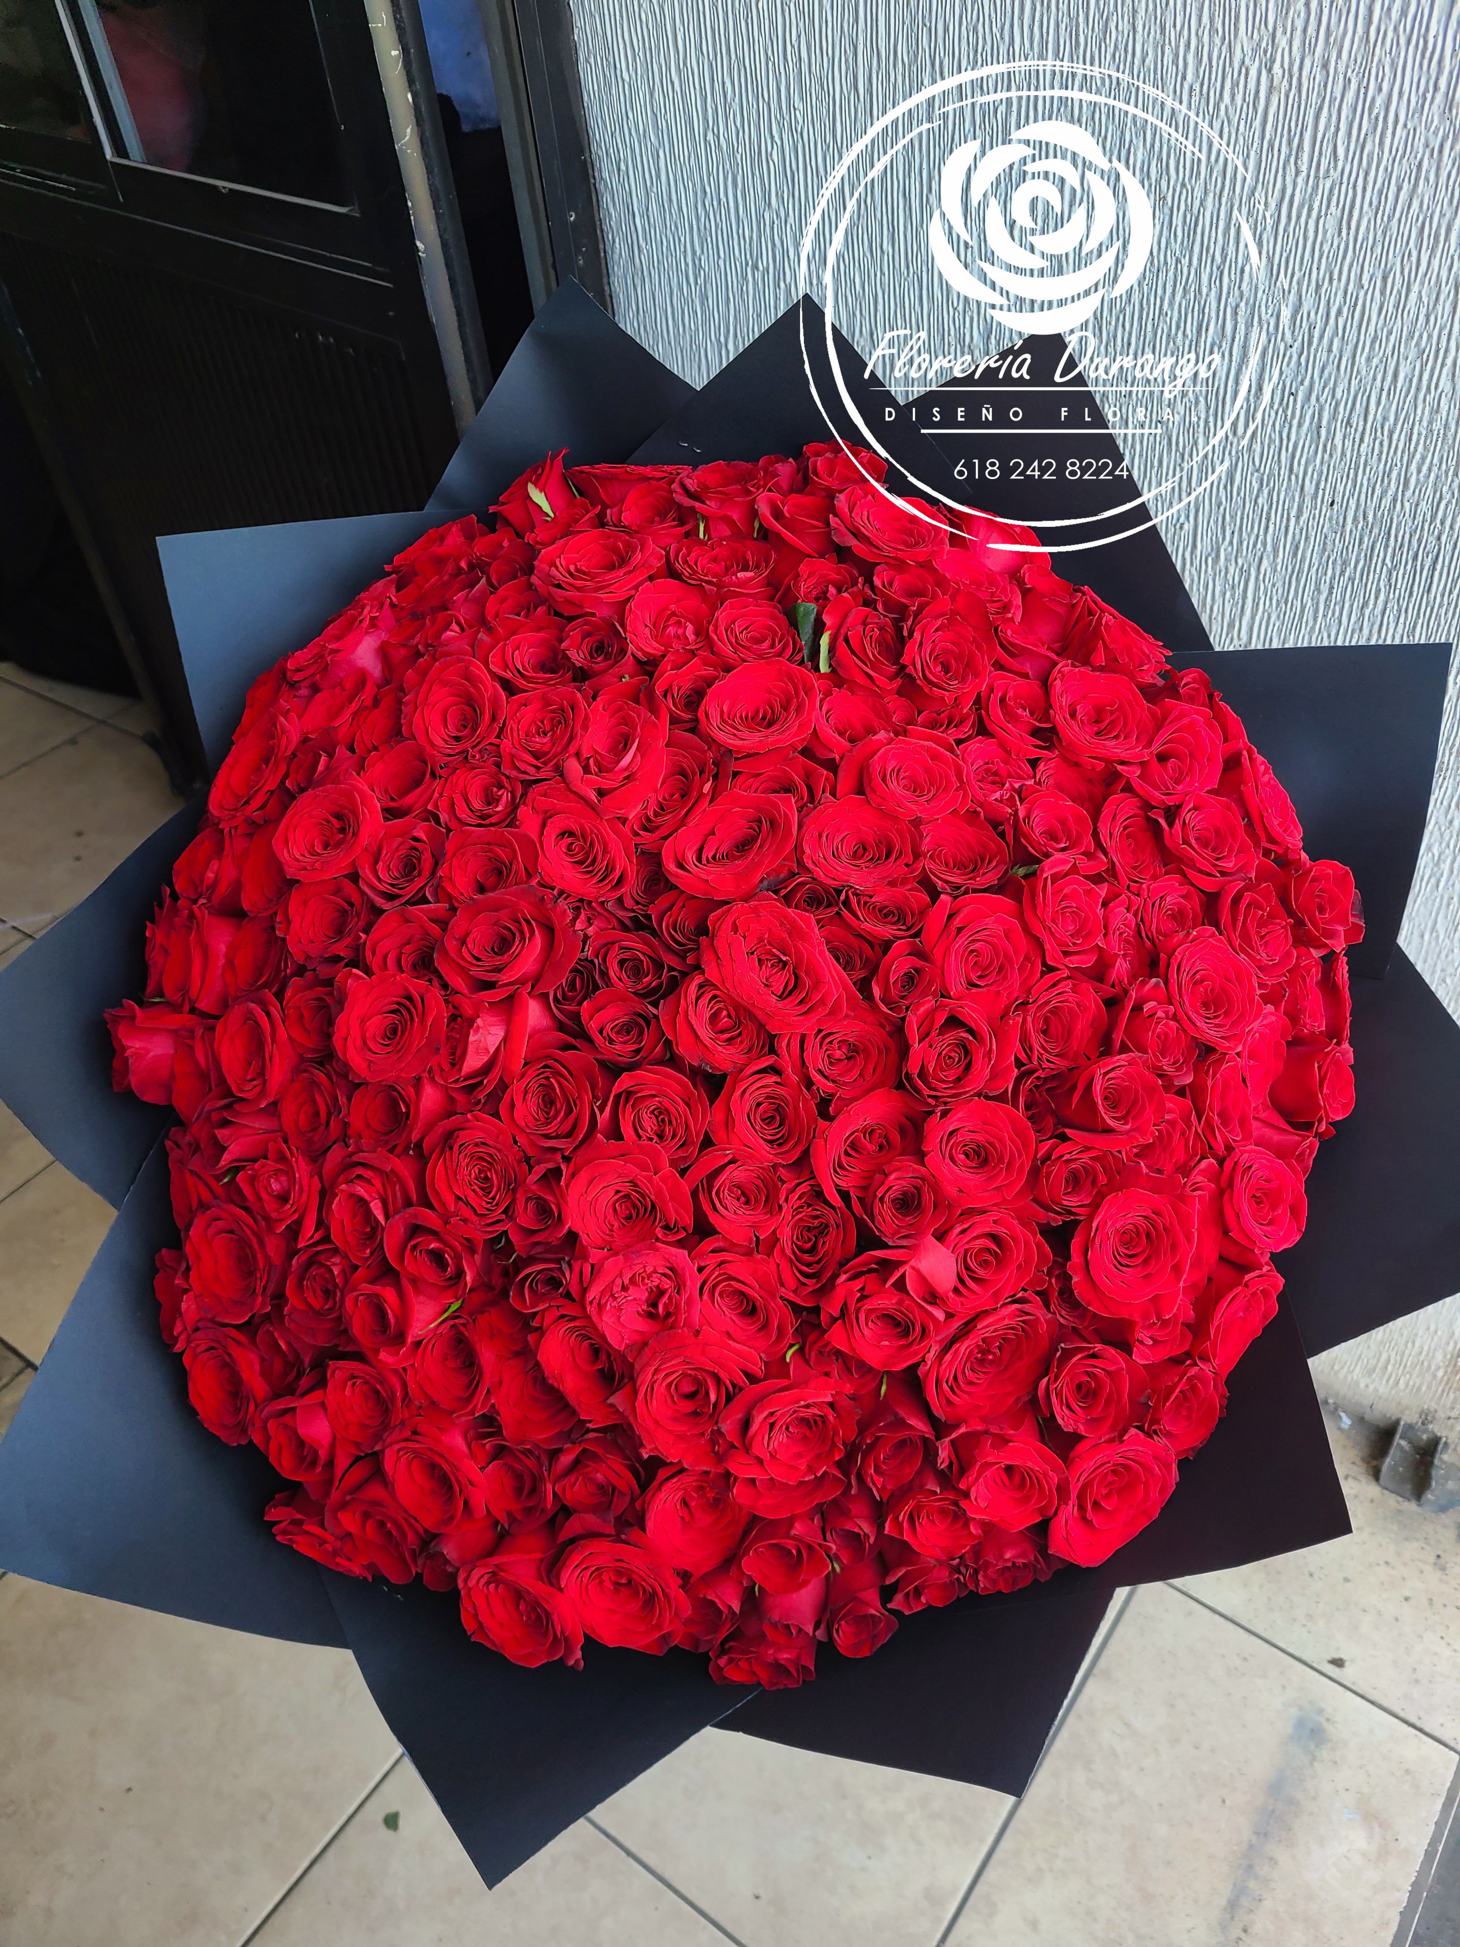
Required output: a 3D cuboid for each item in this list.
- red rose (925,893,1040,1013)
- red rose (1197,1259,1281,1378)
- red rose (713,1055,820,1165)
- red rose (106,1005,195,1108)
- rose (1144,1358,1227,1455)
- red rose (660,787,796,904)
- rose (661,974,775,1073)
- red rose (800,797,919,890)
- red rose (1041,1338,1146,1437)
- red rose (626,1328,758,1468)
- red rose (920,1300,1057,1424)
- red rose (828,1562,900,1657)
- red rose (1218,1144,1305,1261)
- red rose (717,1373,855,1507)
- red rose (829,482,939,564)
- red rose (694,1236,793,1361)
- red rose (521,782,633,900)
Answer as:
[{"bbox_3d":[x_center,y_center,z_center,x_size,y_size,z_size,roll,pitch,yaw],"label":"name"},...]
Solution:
[{"bbox_3d":[0.146,-0.012,0.851,0.069,0.051,0.069,5,72,-14],"label":"red rose"},{"bbox_3d":[0.267,0.185,0.779,0.062,0.062,0.046,0,6,-23],"label":"red rose"},{"bbox_3d":[0.020,0.079,0.820,0.059,0.046,0.059,0,77,1],"label":"red rose"},{"bbox_3d":[-0.379,0.053,0.960,0.059,0.066,0.066,15,45,9],"label":"red rose"},{"bbox_3d":[0.242,0.230,0.776,0.052,0.052,0.042,0,12,-22],"label":"rose"},{"bbox_3d":[0.003,-0.064,0.860,0.077,0.060,0.077,0,61,11],"label":"red rose"},{"bbox_3d":[-0.012,0.034,0.830,0.062,0.048,0.062,0,67,-16],"label":"rose"},{"bbox_3d":[0.076,-0.065,0.860,0.067,0.052,0.067,0,59,3],"label":"red rose"},{"bbox_3d":[0.206,0.242,0.850,0.061,0.047,0.061,0,72,-2],"label":"red rose"},{"bbox_3d":[-0.021,0.237,0.800,0.073,0.057,0.073,0,62,-1],"label":"red rose"},{"bbox_3d":[0.129,0.194,0.727,0.069,0.069,0.052,0,-3,-3],"label":"red rose"},{"bbox_3d":[0.076,0.370,0.860,0.044,0.044,0.047,-10,21,-3],"label":"red rose"},{"bbox_3d":[0.321,0.139,0.890,0.060,0.060,0.045,-33,6,-26],"label":"red rose"},{"bbox_3d":[0.029,0.232,0.721,0.066,0.049,0.066,0,77,2],"label":"red rose"},{"bbox_3d":[0.100,-0.278,0.950,0.069,0.054,0.069,0,57,-2],"label":"red rose"},{"bbox_3d":[0.007,0.182,0.810,0.066,0.051,0.066,0,74,-3],"label":"red rose"},{"bbox_3d":[-0.091,-0.076,0.855,0.068,0.050,0.068,-1,67,7],"label":"red rose"}]

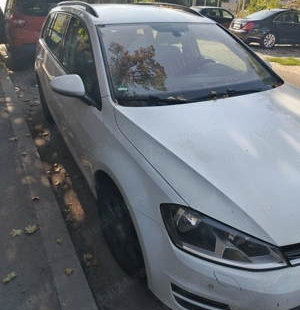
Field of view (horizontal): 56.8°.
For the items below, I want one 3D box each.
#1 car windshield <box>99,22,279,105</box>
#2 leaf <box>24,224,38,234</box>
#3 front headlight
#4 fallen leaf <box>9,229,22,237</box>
[{"bbox_3d":[0.298,-0.757,2.128,1.400,0.110,0.920,-13,61,-24],"label":"car windshield"},{"bbox_3d":[-0.852,0.525,1.979,0.090,0.015,0.080,12,30,16],"label":"leaf"},{"bbox_3d":[0.307,0.341,1.177,0.560,0.210,0.240,7,29,8],"label":"front headlight"},{"bbox_3d":[-0.943,0.540,1.946,0.088,0.015,0.070,20,34,28],"label":"fallen leaf"}]

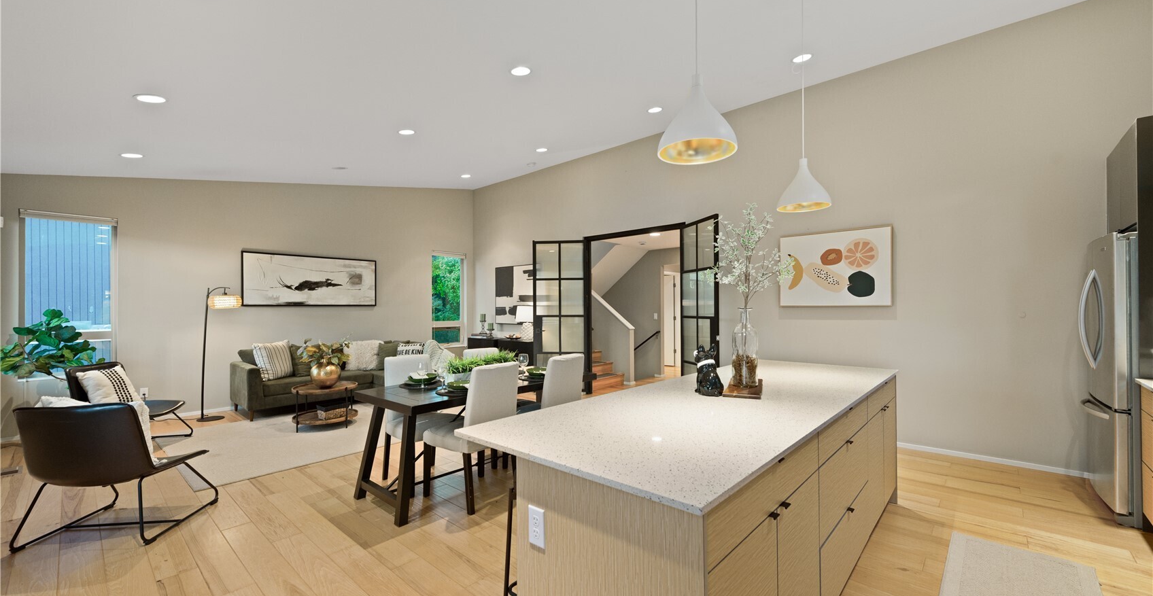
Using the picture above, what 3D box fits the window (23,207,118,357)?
[{"bbox_3d":[-5.709,-0.055,5.055,0.100,1.771,0.736,-1,-2,43],"label":"window"}]

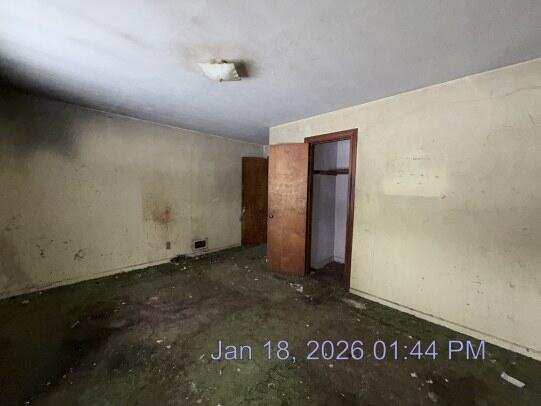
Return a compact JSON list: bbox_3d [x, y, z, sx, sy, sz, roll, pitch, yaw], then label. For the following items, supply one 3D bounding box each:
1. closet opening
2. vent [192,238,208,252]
[{"bbox_3d":[0.826,0.105,3.158,0.810,2.122,0.130,5,5,45],"label":"closet opening"},{"bbox_3d":[-1.372,0.848,4.336,0.030,0.272,0.320,5,5,45],"label":"vent"}]

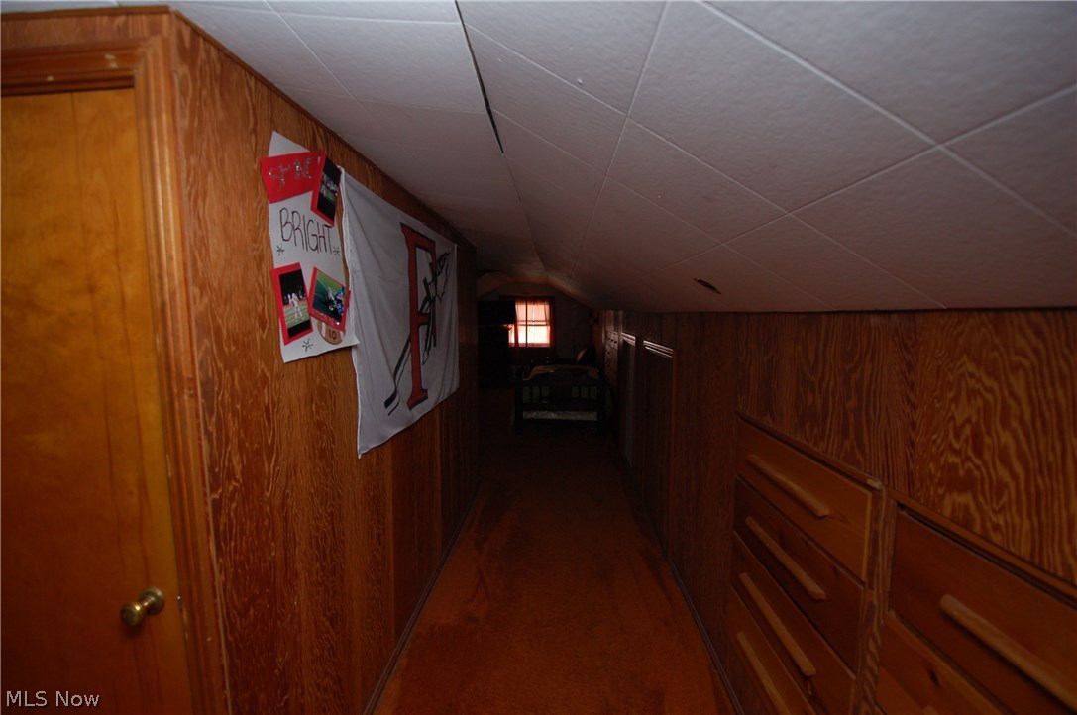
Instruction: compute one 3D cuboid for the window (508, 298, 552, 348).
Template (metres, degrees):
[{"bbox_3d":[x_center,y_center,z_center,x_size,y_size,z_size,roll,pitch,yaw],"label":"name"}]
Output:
[{"bbox_3d":[-0.206,-0.666,8.493,0.860,0.980,0.100,0,6,3],"label":"window"}]

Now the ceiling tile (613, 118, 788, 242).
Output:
[{"bbox_3d":[0.285,-0.331,0.872,0.305,0.020,0.305,29,6,0],"label":"ceiling tile"}]

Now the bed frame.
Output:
[{"bbox_3d":[0.300,0.415,6.333,1.060,0.800,2.000,0,6,3],"label":"bed frame"}]

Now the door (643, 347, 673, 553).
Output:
[{"bbox_3d":[0.766,0.516,2.920,0.040,1.183,0.786,0,6,3],"label":"door"}]

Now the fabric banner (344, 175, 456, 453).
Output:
[{"bbox_3d":[-0.554,-0.193,2.173,0.040,0.950,1.520,0,6,3],"label":"fabric banner"}]

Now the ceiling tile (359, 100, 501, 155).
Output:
[{"bbox_3d":[-0.256,-0.600,1.153,0.305,0.020,0.295,9,6,2],"label":"ceiling tile"}]

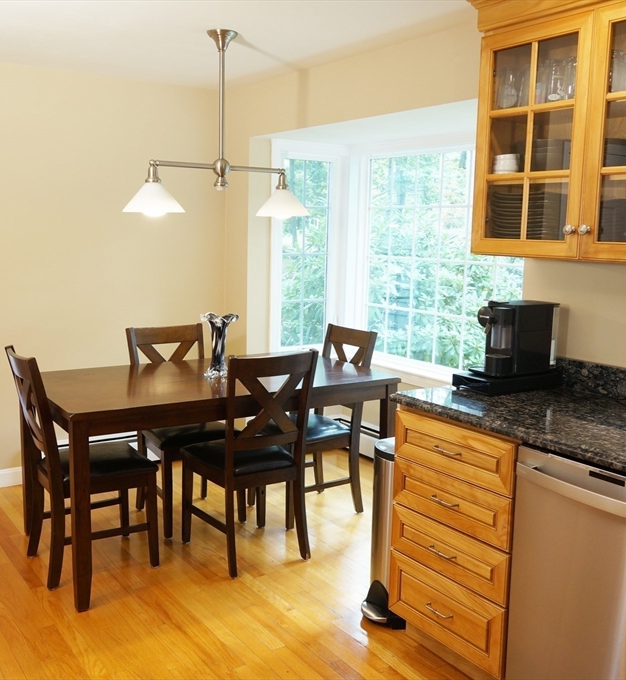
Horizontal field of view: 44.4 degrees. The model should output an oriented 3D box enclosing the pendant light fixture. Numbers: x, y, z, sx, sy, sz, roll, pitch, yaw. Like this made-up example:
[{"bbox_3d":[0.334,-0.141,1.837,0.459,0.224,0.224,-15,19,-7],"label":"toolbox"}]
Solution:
[{"bbox_3d":[-0.413,-0.960,3.450,0.925,0.820,0.265,-4,9,-34],"label":"pendant light fixture"}]

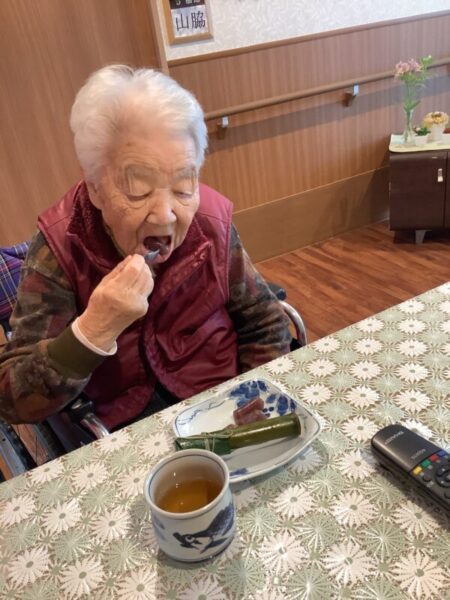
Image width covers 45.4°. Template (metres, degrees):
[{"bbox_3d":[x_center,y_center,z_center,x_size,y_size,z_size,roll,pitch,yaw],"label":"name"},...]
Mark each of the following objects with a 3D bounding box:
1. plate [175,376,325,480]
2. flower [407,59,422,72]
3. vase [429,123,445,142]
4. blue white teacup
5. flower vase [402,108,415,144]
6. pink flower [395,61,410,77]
[{"bbox_3d":[0.020,0.154,0.608,0.144,0.029,0.147,-20,29,-22],"label":"plate"},{"bbox_3d":[0.878,-1.087,2.490,0.063,0.060,0.060,5,29,25],"label":"flower"},{"bbox_3d":[1.027,-0.810,2.601,0.067,0.078,0.067,5,29,25],"label":"vase"},{"bbox_3d":[-0.030,0.194,0.506,0.082,0.064,0.082,-7,26,3],"label":"blue white teacup"},{"bbox_3d":[0.897,-0.845,2.621,0.051,0.157,0.051,5,29,25],"label":"flower vase"},{"bbox_3d":[0.827,-1.079,2.508,0.066,0.063,0.061,5,29,25],"label":"pink flower"}]

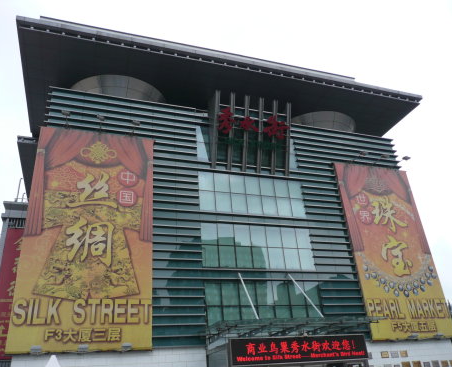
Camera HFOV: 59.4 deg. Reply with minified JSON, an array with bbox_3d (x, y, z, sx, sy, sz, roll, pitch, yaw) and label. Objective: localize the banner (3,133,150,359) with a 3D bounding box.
[{"bbox_3d":[-8.951,3.073,26.636,8.128,15.181,0.220,6,-28,-19],"label":"banner"}]

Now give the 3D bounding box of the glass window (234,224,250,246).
[{"bbox_3d":[1.209,3.789,28.694,1.225,1.587,0.100,6,-28,-19],"label":"glass window"}]

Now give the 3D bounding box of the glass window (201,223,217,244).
[{"bbox_3d":[-1.135,3.363,26.941,1.176,1.640,0.100,5,-28,-19],"label":"glass window"}]

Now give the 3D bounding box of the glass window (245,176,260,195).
[{"bbox_3d":[2.266,0.218,33.158,1.306,1.644,0.100,6,-28,-19],"label":"glass window"}]

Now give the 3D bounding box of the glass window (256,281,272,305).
[{"bbox_3d":[2.870,8.134,29.272,1.306,1.710,0.100,6,-28,-19],"label":"glass window"}]

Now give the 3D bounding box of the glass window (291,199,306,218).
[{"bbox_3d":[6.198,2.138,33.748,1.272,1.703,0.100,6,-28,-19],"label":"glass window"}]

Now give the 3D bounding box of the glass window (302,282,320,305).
[{"bbox_3d":[5.991,7.551,27.553,1.215,1.647,0.100,5,-28,-19],"label":"glass window"}]

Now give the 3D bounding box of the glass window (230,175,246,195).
[{"bbox_3d":[0.926,0.078,31.423,1.261,1.545,0.100,6,-28,-19],"label":"glass window"}]

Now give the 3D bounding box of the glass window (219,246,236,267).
[{"bbox_3d":[0.110,5.228,28.372,1.261,1.609,0.100,6,-28,-19],"label":"glass window"}]

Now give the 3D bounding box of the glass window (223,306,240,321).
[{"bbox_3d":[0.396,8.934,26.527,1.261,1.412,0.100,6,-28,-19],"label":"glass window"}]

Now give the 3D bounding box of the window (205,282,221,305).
[{"bbox_3d":[-0.885,7.422,26.812,1.160,1.624,0.100,6,-28,-19],"label":"window"}]

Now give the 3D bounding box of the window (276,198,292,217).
[{"bbox_3d":[4.548,1.850,31.082,1.225,1.587,0.100,6,-28,-19],"label":"window"}]

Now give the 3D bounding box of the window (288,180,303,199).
[{"bbox_3d":[6.080,0.590,34.508,1.272,1.644,0.100,6,-28,-19],"label":"window"}]

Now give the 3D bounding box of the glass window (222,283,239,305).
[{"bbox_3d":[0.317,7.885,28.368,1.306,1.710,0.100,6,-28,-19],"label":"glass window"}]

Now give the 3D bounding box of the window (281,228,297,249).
[{"bbox_3d":[4.884,4.233,30.816,1.261,1.584,0.100,6,-28,-19],"label":"window"}]

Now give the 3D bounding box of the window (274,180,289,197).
[{"bbox_3d":[4.434,0.436,31.793,1.225,1.587,0.100,6,-28,-19],"label":"window"}]

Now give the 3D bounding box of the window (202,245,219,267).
[{"bbox_3d":[-1.024,4.848,26.209,1.176,1.679,0.100,5,-28,-19],"label":"window"}]

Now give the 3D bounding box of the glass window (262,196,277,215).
[{"bbox_3d":[3.481,1.768,31.556,1.261,1.611,0.100,6,-28,-19],"label":"glass window"}]

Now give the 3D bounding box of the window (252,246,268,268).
[{"bbox_3d":[2.497,5.317,28.397,1.225,1.587,0.100,6,-28,-19],"label":"window"}]

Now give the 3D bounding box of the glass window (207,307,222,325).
[{"bbox_3d":[-0.764,8.324,24.498,1.176,1.476,0.100,5,-28,-19],"label":"glass window"}]

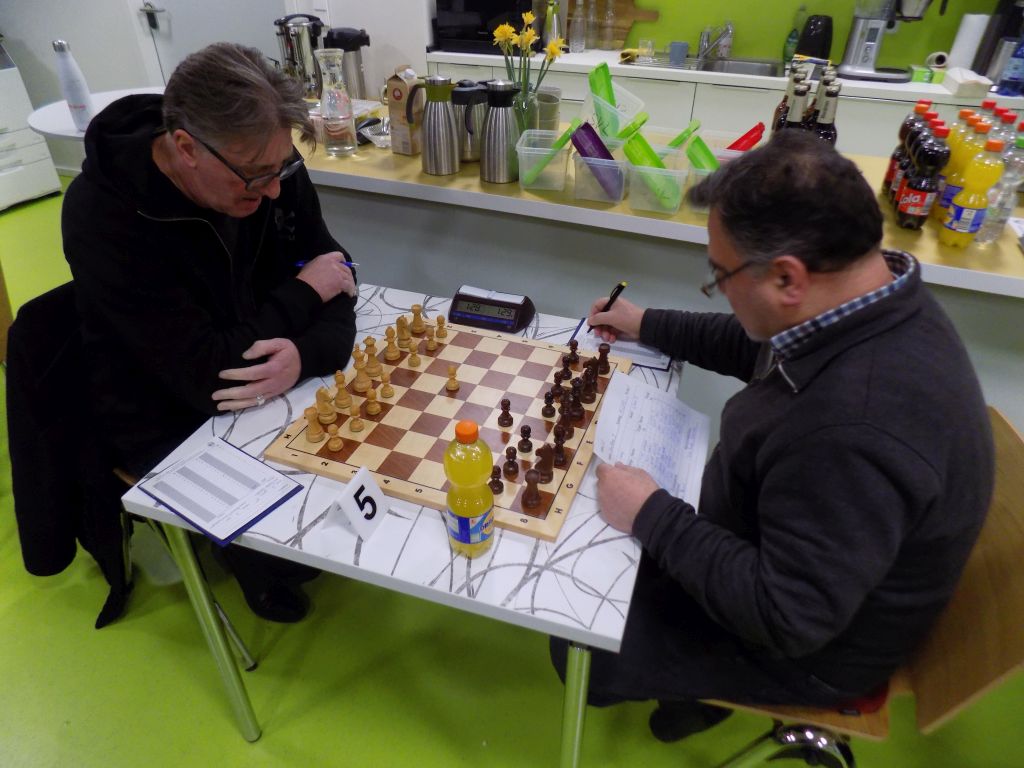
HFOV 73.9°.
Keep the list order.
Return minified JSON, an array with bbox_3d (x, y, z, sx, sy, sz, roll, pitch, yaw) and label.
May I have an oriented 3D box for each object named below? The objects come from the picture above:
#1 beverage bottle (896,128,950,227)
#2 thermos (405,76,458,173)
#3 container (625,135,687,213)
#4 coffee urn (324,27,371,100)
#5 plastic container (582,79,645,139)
[{"bbox_3d":[0.952,-0.474,1.572,0.066,0.225,0.066,25,41,31],"label":"beverage bottle"},{"bbox_3d":[-0.216,-0.716,1.879,0.142,0.248,0.110,1,34,0],"label":"thermos"},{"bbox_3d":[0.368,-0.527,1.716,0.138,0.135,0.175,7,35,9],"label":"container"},{"bbox_3d":[-0.656,-1.301,2.759,0.170,0.275,0.140,10,35,13],"label":"coffee urn"},{"bbox_3d":[0.313,-0.859,2.163,0.144,0.112,0.164,34,44,2],"label":"plastic container"}]

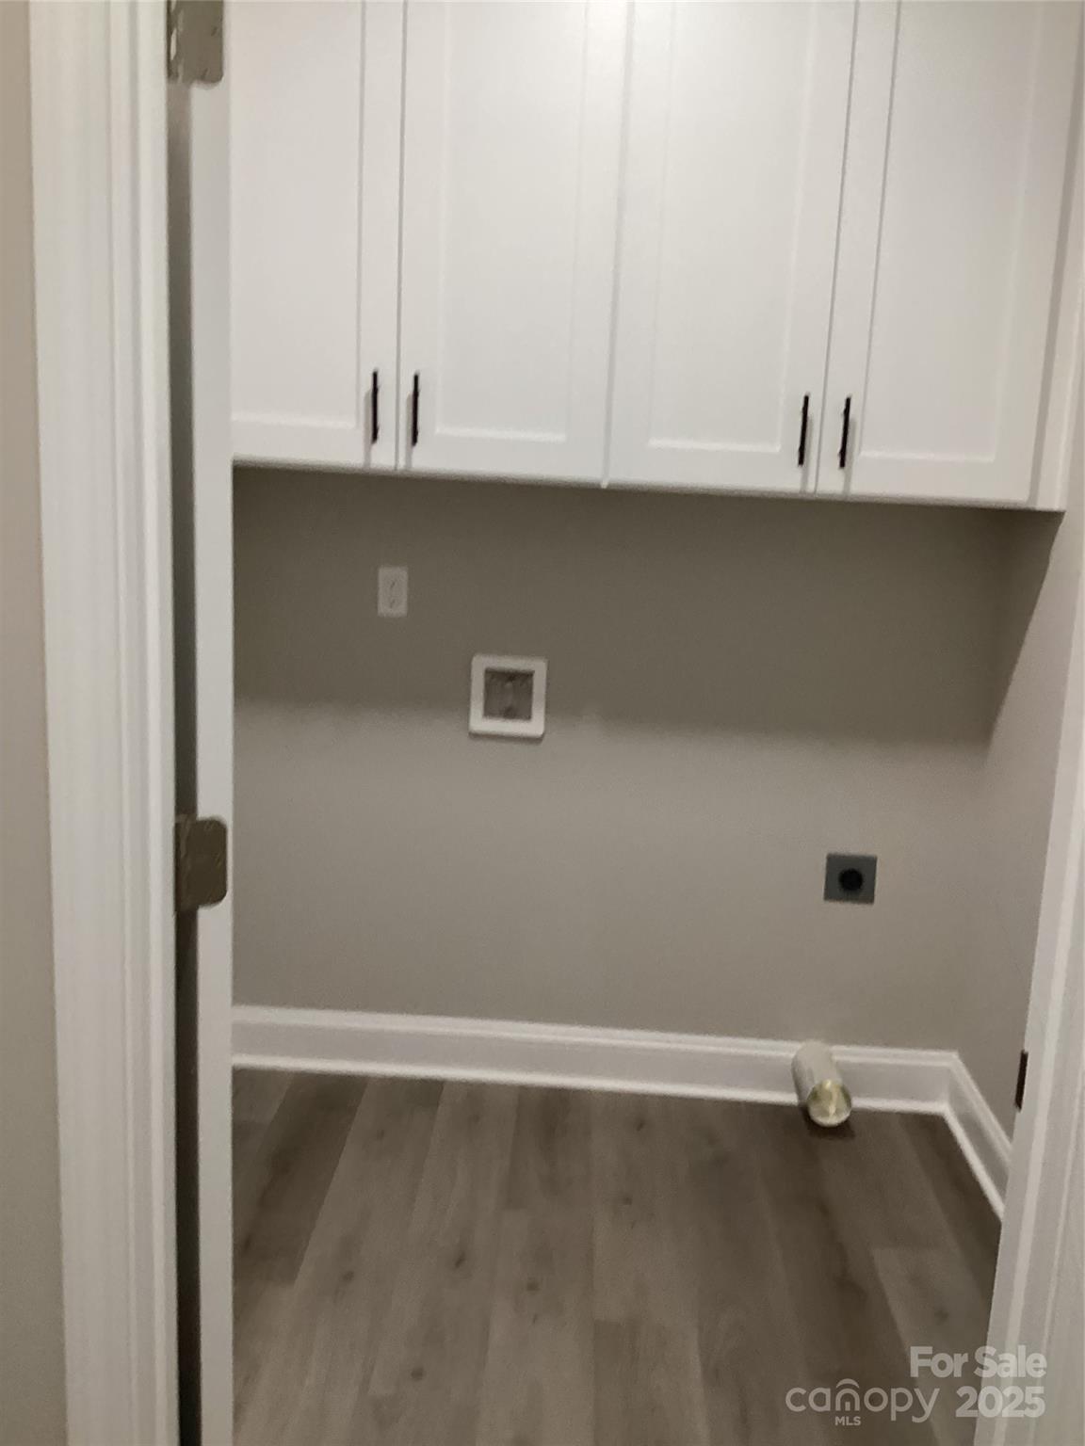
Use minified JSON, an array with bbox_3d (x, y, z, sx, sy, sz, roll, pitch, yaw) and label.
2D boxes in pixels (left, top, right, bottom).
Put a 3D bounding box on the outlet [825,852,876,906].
[{"bbox_3d":[0.726,0.368,3.049,0.116,0.115,0.015,3,11,2],"label":"outlet"}]

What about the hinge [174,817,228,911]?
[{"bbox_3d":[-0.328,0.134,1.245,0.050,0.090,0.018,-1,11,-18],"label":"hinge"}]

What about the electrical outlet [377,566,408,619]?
[{"bbox_3d":[-0.342,-0.300,2.967,0.070,0.114,0.010,3,11,2],"label":"electrical outlet"}]

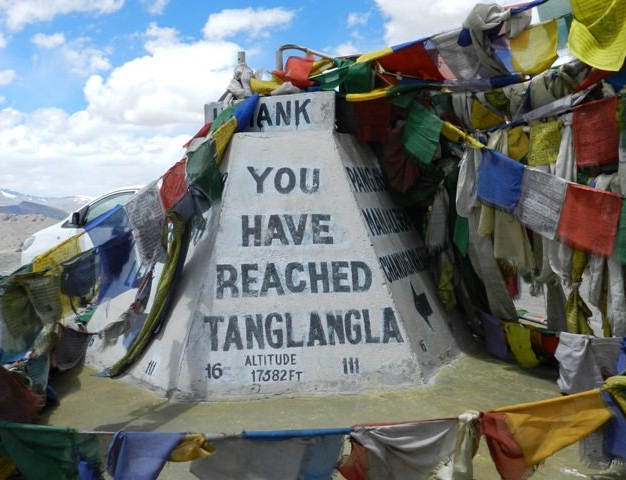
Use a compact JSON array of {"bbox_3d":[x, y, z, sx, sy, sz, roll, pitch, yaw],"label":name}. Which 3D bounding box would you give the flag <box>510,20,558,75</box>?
[{"bbox_3d":[1.177,-1.027,3.750,0.240,0.260,0.090,-1,6,20],"label":"flag"}]

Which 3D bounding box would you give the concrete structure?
[{"bbox_3d":[-0.232,-0.034,4.393,2.440,1.549,2.111,0,-1,-10],"label":"concrete structure"}]

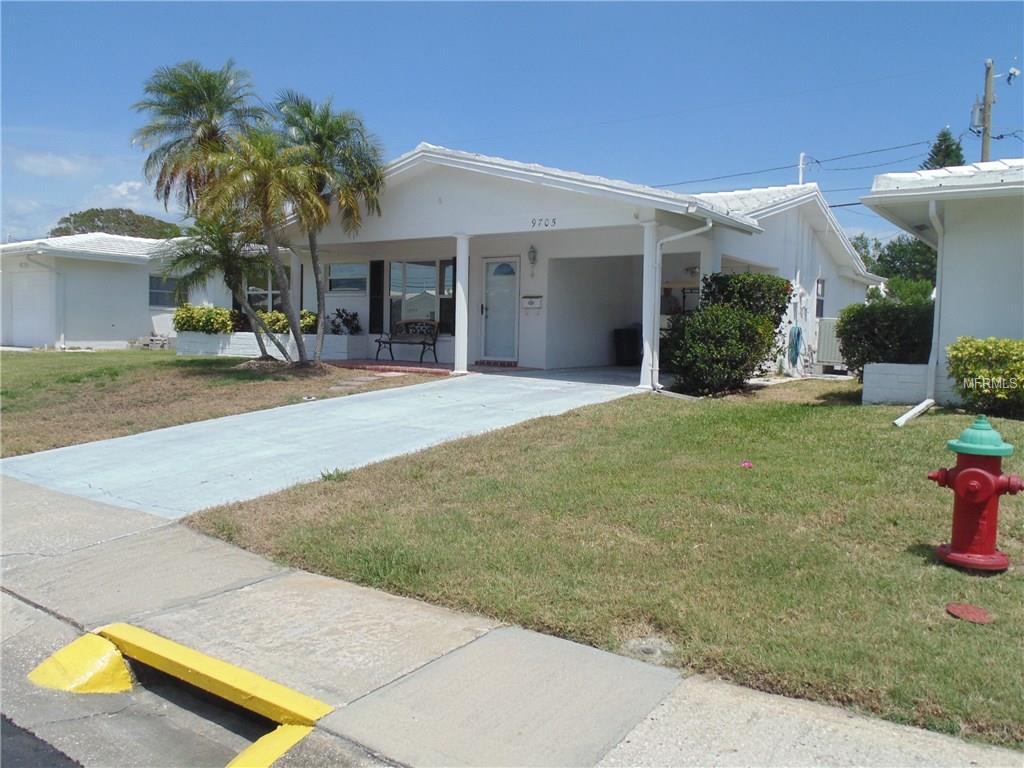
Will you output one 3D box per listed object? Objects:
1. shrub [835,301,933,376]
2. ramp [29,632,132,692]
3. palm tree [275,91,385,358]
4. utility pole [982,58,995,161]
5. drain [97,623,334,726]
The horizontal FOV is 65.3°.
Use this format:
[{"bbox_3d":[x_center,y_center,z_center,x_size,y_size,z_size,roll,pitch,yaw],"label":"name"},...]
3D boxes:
[{"bbox_3d":[5.381,-0.508,11.310,1.450,1.280,1.250,3,4,33],"label":"shrub"},{"bbox_3d":[-1.885,1.241,3.523,0.410,0.140,0.310,4,5,35],"label":"ramp"},{"bbox_3d":[-3.096,-2.611,13.402,1.750,4.367,1.750,0,4,-13],"label":"palm tree"},{"bbox_3d":[15.027,-5.440,25.617,0.280,9.700,0.280,3,4,33],"label":"utility pole"},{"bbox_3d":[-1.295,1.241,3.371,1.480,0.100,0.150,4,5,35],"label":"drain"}]

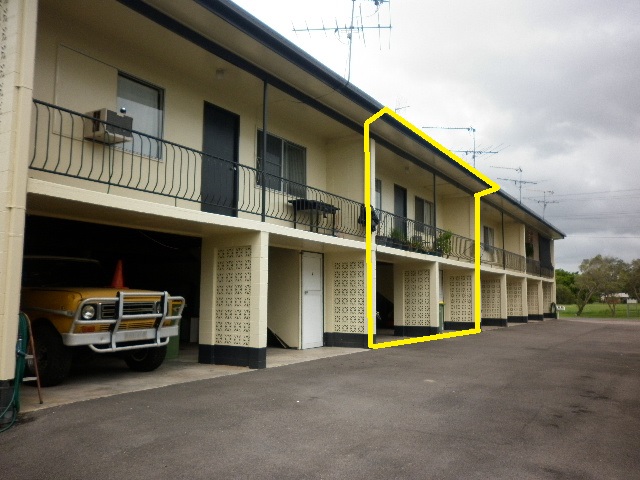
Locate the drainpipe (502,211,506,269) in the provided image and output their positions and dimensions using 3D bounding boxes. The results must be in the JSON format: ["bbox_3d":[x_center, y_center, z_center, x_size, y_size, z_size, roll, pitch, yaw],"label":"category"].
[{"bbox_3d":[7.648,0.027,21.605,0.070,2.387,0.070,-4,-8,33],"label":"drainpipe"}]

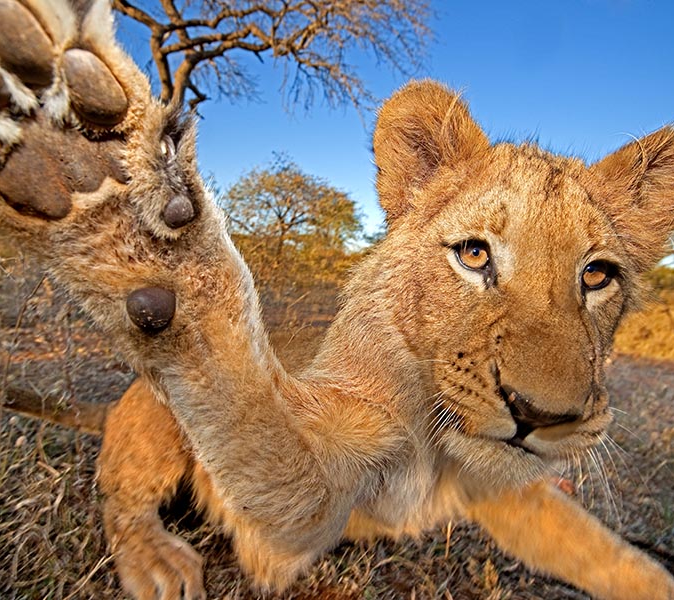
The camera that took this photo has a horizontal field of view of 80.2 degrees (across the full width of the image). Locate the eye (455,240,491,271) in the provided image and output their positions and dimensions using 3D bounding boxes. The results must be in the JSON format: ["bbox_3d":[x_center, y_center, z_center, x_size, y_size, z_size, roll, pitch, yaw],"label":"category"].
[{"bbox_3d":[0.109,-0.036,0.322,0.026,0.020,0.018,10,6,16],"label":"eye"}]

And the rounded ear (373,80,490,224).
[{"bbox_3d":[0.090,-0.135,0.385,0.096,0.115,0.053,-3,-2,15],"label":"rounded ear"}]

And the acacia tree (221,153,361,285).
[{"bbox_3d":[-1.276,-2.132,11.000,3.569,3.473,3.376,4,5,0],"label":"acacia tree"}]

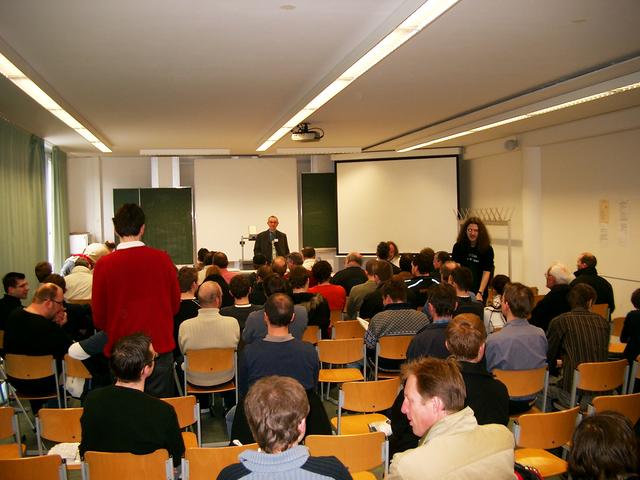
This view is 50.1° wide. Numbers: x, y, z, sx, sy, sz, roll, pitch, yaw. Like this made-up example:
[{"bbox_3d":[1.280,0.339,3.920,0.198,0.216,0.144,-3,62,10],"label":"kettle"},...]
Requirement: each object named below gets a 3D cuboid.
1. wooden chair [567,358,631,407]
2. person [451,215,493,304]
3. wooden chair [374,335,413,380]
[{"bbox_3d":[1.782,1.186,4.683,0.430,0.805,0.500,-2,3,-13],"label":"wooden chair"},{"bbox_3d":[1.653,0.610,7.330,0.500,1.700,0.360,0,3,14],"label":"person"},{"bbox_3d":[0.628,1.194,5.966,0.430,0.800,0.500,-2,3,-11],"label":"wooden chair"}]

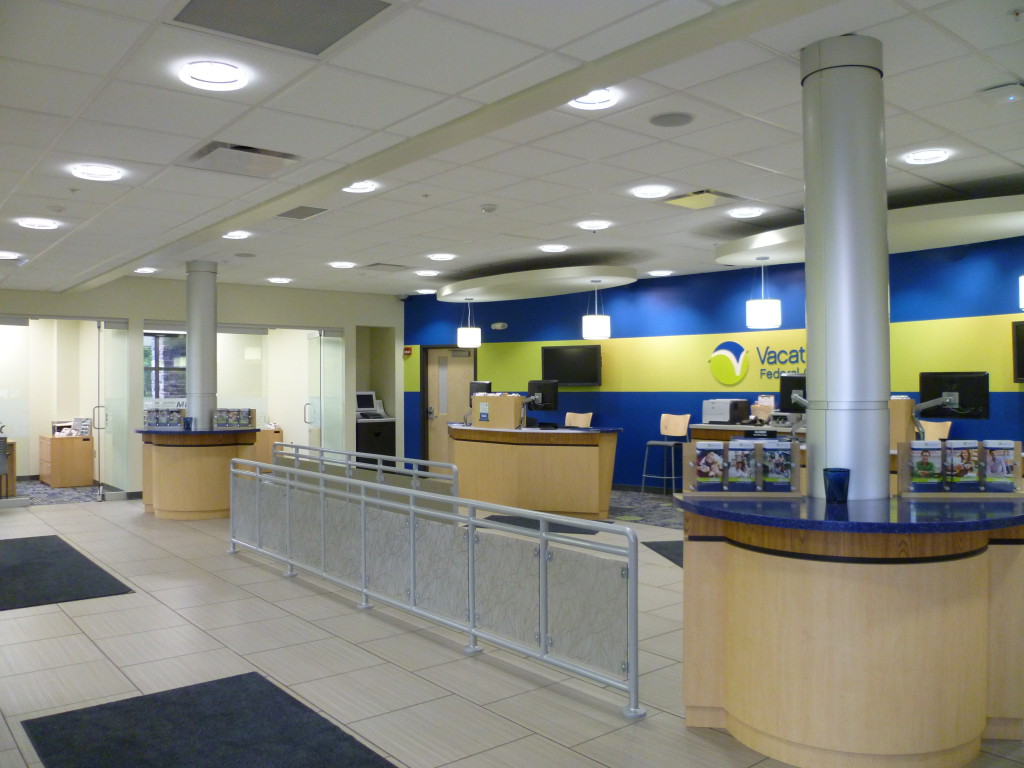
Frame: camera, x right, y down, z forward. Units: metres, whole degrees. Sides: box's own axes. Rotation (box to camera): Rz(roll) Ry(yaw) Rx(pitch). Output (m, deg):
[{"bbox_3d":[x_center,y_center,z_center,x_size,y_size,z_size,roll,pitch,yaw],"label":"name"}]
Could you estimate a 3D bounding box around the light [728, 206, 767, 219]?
[{"bbox_3d":[2.024,-1.474,7.120,0.300,0.070,0.300,-1,0,5],"label":"light"}]

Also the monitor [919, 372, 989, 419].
[{"bbox_3d":[3.312,0.090,6.200,0.080,0.345,0.485,0,0,-44],"label":"monitor"}]

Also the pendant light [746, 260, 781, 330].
[{"bbox_3d":[2.340,-0.837,7.700,0.315,0.645,0.315,-1,0,5],"label":"pendant light"}]

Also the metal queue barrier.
[{"bbox_3d":[-1.053,1.154,5.989,0.110,0.900,5.281,0,0,-39],"label":"metal queue barrier"}]

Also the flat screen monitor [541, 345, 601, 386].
[{"bbox_3d":[0.905,-0.269,12.600,0.980,0.615,0.100,0,0,28],"label":"flat screen monitor"}]

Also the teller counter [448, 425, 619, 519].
[{"bbox_3d":[0.110,1.076,10.300,2.500,1.070,0.880,0,0,36],"label":"teller counter"}]

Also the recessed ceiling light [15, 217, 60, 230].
[{"bbox_3d":[-3.418,-1.159,5.980,0.300,0.070,0.300,-1,0,5],"label":"recessed ceiling light"}]

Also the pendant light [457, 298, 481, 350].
[{"bbox_3d":[-0.574,-0.804,11.050,0.315,0.655,0.315,-1,0,5],"label":"pendant light"}]

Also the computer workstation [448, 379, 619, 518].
[{"bbox_3d":[0.130,0.786,10.330,2.500,1.650,0.950,0,0,36],"label":"computer workstation"}]

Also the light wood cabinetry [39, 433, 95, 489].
[{"bbox_3d":[-6.940,1.196,12.900,0.570,0.750,0.880,-1,0,-39],"label":"light wood cabinetry"}]

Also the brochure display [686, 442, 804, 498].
[{"bbox_3d":[1.079,0.400,3.870,0.530,0.258,0.085,-1,0,5],"label":"brochure display"}]

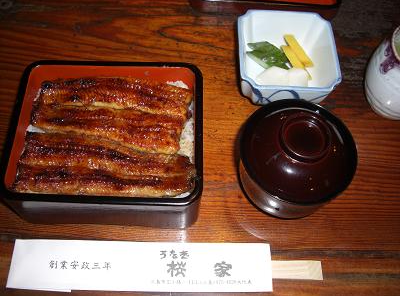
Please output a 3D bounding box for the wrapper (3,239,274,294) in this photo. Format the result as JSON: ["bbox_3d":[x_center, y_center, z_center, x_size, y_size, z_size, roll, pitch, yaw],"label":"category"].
[{"bbox_3d":[-0.048,0.096,0.351,0.215,0.006,0.039,1,63,-1],"label":"wrapper"}]

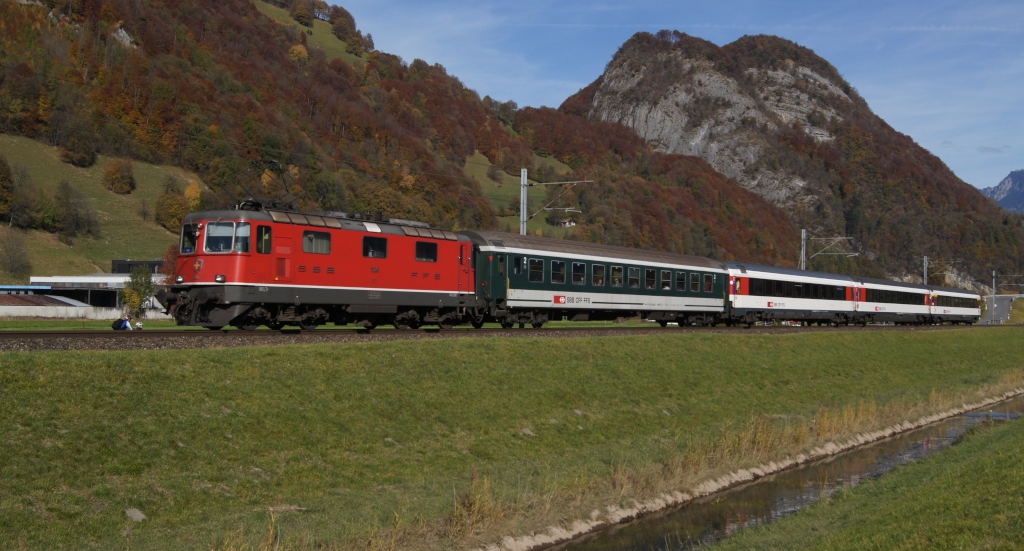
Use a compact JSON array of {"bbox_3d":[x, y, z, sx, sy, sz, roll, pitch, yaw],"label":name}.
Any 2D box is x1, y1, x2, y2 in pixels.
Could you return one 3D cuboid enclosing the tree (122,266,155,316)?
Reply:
[{"bbox_3d":[-53.916,2.382,160.000,4.619,7.651,4.619,0,-2,0],"label":"tree"}]

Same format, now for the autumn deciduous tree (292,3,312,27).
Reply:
[{"bbox_3d":[-145.539,-180.621,770.000,13.894,16.673,13.894,0,-2,0],"label":"autumn deciduous tree"}]

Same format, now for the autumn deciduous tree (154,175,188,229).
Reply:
[{"bbox_3d":[-87.295,-18.256,285.000,9.257,14.913,9.257,0,-2,0],"label":"autumn deciduous tree"}]

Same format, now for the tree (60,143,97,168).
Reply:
[{"bbox_3d":[-134.931,-37.662,345.000,11.205,8.093,11.205,0,-2,0],"label":"tree"}]

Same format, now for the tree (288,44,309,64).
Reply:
[{"bbox_3d":[-132.908,-137.888,690.000,12.450,13.073,12.450,0,-2,0],"label":"tree"}]

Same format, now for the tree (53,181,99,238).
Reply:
[{"bbox_3d":[-102.391,-15.482,260.000,10.790,13.136,10.790,0,-2,0],"label":"tree"}]

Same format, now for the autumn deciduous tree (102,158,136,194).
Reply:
[{"bbox_3d":[-113.317,-28.870,320.000,9.816,10.393,9.816,0,-2,0],"label":"autumn deciduous tree"}]

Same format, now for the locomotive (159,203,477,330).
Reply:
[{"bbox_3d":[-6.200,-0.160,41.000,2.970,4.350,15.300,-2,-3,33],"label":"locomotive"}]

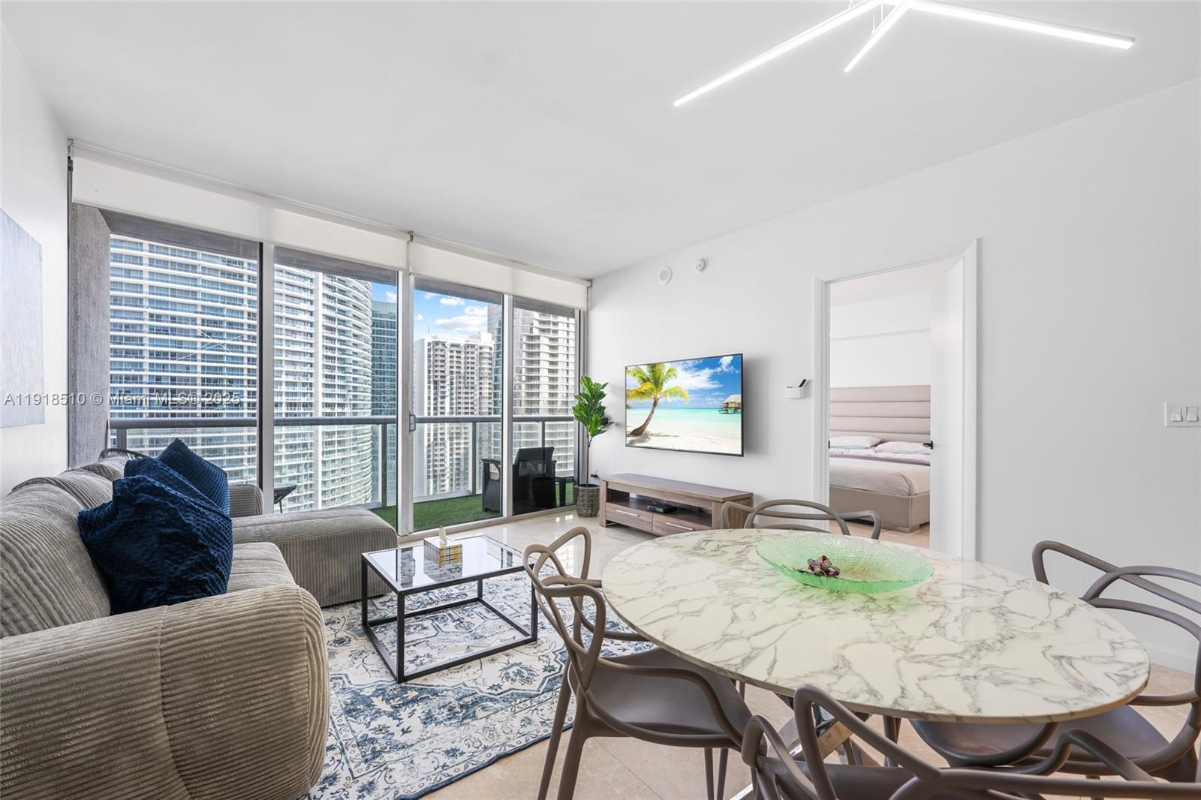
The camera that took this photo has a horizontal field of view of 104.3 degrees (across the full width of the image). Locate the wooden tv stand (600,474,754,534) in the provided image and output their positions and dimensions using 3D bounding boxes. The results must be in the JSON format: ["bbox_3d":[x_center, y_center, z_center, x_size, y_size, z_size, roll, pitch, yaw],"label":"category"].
[{"bbox_3d":[0.631,1.029,4.311,0.420,0.485,1.460,1,-1,-42],"label":"wooden tv stand"}]

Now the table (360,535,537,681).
[{"bbox_3d":[-0.799,1.015,2.437,0.660,0.400,0.660,1,-1,-36],"label":"table"}]

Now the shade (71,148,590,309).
[{"bbox_3d":[-1.624,-1.280,4.104,4.030,0.370,0.100,1,-1,-43],"label":"shade"}]

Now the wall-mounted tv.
[{"bbox_3d":[0.731,0.053,4.371,0.060,0.830,1.430,1,-1,-41],"label":"wall-mounted tv"}]

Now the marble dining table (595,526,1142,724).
[{"bbox_3d":[0.554,0.837,1.173,1.100,0.750,1.100,1,-1,-40],"label":"marble dining table"}]

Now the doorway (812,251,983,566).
[{"bbox_3d":[1.925,0.165,3.125,0.150,2.190,0.970,1,-1,-40],"label":"doorway"}]

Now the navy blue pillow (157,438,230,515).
[{"bbox_3d":[-2.040,0.450,2.200,0.170,0.450,0.460,-22,-9,21],"label":"navy blue pillow"}]

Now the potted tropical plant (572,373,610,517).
[{"bbox_3d":[-0.124,0.507,5.153,0.420,1.560,0.420,0,-1,0],"label":"potted tropical plant"}]

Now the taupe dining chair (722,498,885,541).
[{"bbox_3d":[0.733,0.808,1.697,0.570,0.830,0.500,0,-1,16],"label":"taupe dining chair"}]

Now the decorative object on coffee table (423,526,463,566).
[{"bbox_3d":[-0.797,0.739,2.371,0.110,0.155,0.170,1,-1,-40],"label":"decorative object on coffee table"}]

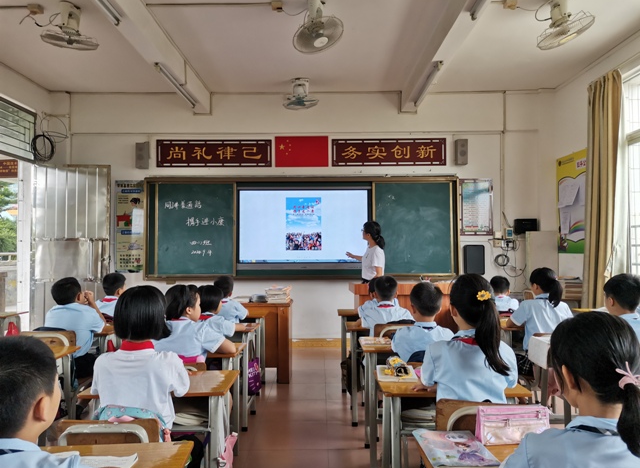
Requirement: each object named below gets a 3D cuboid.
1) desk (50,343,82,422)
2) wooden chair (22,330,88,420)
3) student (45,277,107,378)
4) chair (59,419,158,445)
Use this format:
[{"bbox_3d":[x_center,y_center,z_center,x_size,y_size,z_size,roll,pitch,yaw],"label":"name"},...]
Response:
[{"bbox_3d":[-1.730,1.025,2.640,0.600,0.710,0.410,0,-2,0],"label":"desk"},{"bbox_3d":[-1.682,1.009,3.167,0.370,0.760,0.430,0,-2,0],"label":"wooden chair"},{"bbox_3d":[-1.540,0.832,3.043,0.410,1.090,0.580,-1,-2,10],"label":"student"},{"bbox_3d":[-0.680,0.972,1.722,0.360,0.760,0.420,0,-2,0],"label":"chair"}]

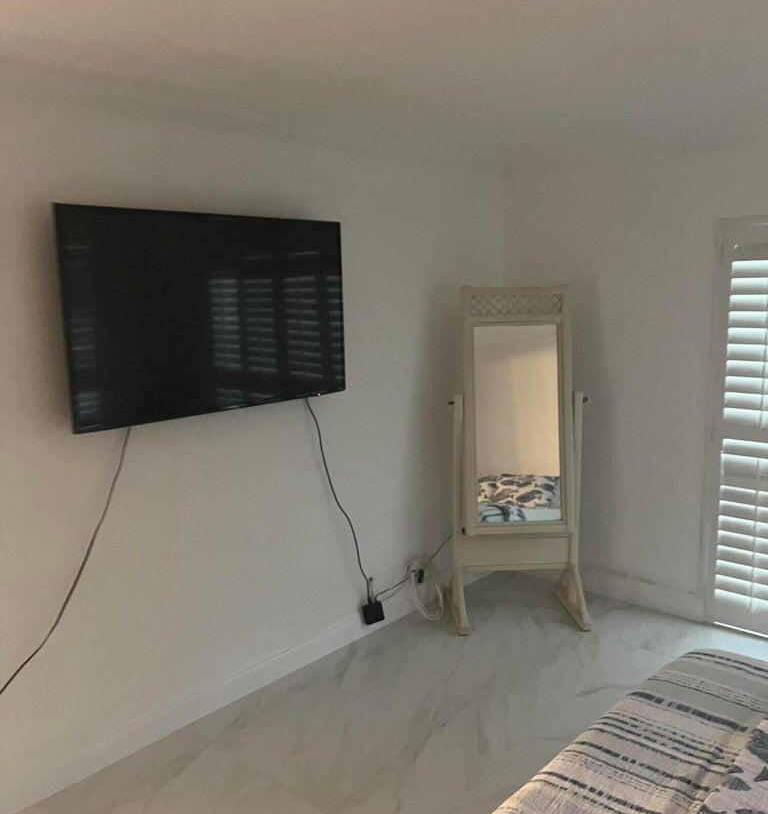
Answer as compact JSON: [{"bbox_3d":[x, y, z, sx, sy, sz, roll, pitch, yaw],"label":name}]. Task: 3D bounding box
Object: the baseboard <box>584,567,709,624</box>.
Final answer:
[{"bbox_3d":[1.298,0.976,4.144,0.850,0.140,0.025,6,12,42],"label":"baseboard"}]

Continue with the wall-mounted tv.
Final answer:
[{"bbox_3d":[-0.626,-0.359,2.957,0.060,0.733,1.269,6,12,42],"label":"wall-mounted tv"}]

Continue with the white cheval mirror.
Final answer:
[{"bbox_3d":[0.674,0.242,3.919,0.671,1.692,0.527,-2,9,-3],"label":"white cheval mirror"}]

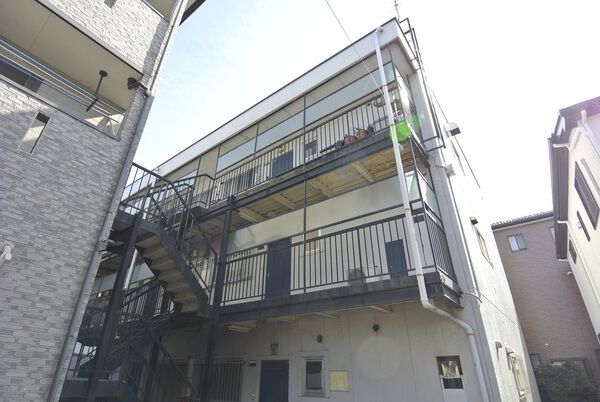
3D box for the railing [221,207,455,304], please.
[{"bbox_3d":[0.456,1.473,6.265,4.802,0.994,1.251,-20,-35,32],"label":"railing"}]

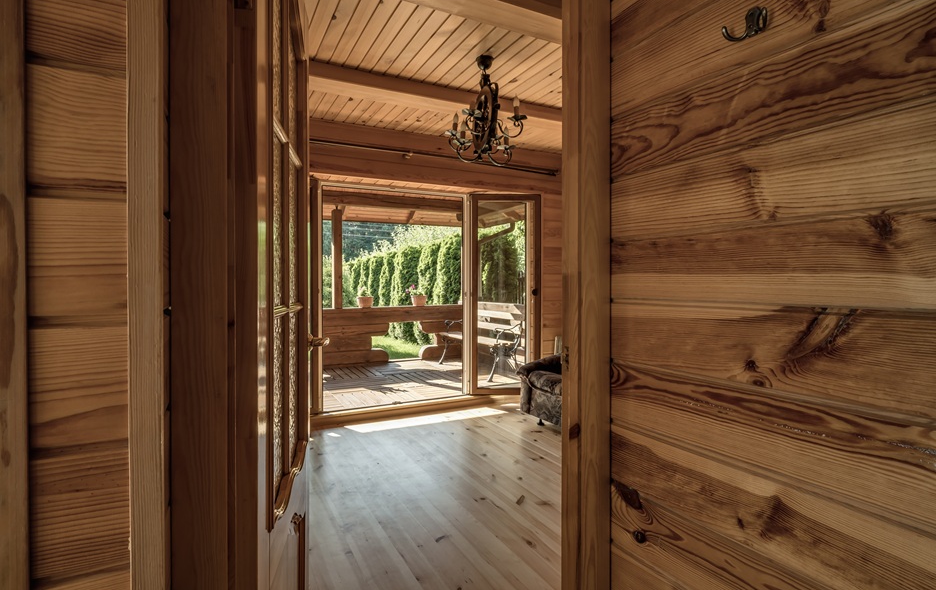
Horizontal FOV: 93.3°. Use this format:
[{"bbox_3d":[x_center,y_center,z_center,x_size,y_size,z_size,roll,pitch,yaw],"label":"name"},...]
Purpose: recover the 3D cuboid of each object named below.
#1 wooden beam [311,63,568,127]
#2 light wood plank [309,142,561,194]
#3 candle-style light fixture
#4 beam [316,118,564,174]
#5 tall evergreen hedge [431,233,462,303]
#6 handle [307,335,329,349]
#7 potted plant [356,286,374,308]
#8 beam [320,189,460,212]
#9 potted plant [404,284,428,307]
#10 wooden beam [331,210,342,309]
[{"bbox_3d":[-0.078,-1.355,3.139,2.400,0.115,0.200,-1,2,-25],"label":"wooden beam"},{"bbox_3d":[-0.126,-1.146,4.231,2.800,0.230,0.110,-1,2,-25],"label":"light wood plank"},{"bbox_3d":[0.104,-1.098,2.630,0.460,0.640,0.430,-1,2,-27],"label":"candle-style light fixture"},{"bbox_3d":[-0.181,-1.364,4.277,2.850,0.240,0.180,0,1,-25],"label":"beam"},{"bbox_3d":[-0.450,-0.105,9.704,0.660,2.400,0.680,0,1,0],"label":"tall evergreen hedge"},{"bbox_3d":[-0.511,0.163,1.520,0.065,0.055,0.110,0,1,-12],"label":"handle"},{"bbox_3d":[-1.641,0.035,6.967,0.290,0.330,0.280,-1,2,-27],"label":"potted plant"},{"bbox_3d":[-1.115,-1.502,7.221,2.800,0.200,0.180,-1,2,-25],"label":"beam"},{"bbox_3d":[-0.856,0.020,7.366,0.320,0.340,0.290,-1,2,-27],"label":"potted plant"},{"bbox_3d":[-1.997,-0.545,6.749,0.135,1.550,0.135,-1,2,-27],"label":"wooden beam"}]

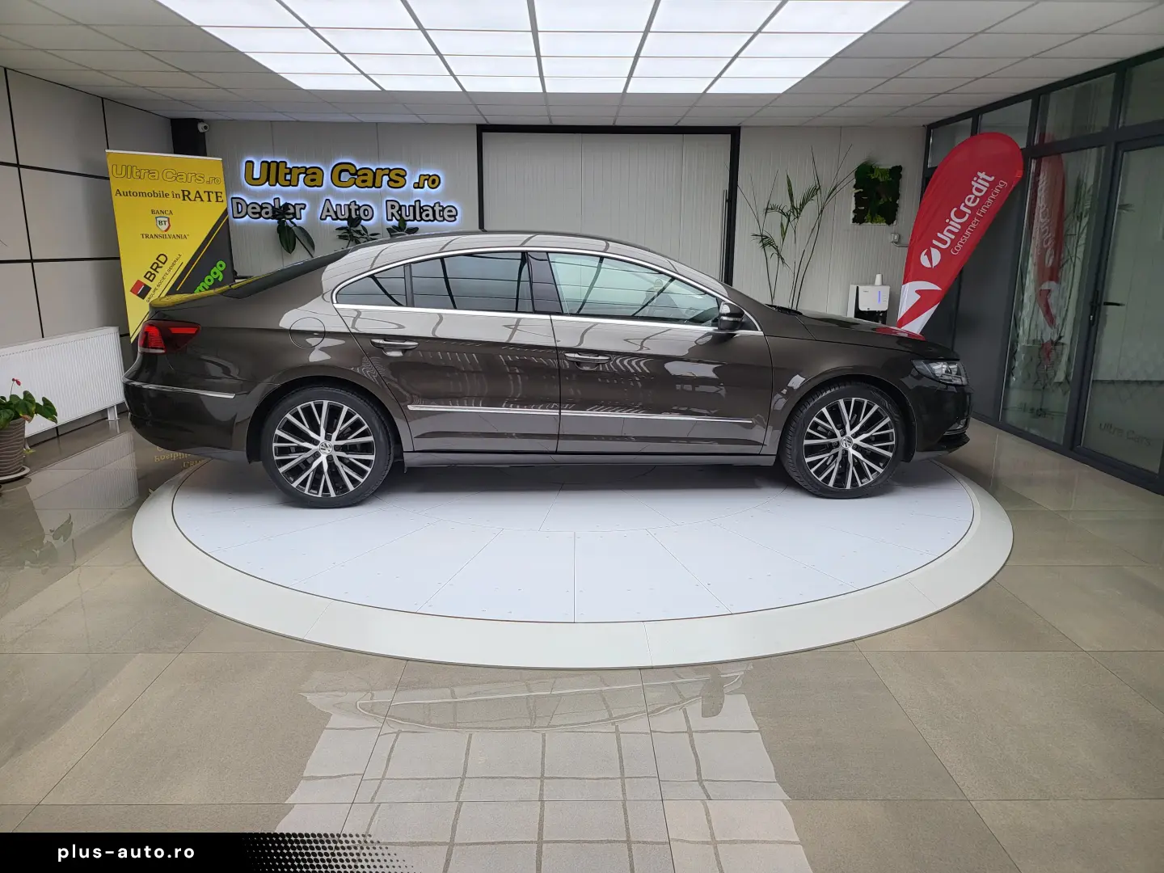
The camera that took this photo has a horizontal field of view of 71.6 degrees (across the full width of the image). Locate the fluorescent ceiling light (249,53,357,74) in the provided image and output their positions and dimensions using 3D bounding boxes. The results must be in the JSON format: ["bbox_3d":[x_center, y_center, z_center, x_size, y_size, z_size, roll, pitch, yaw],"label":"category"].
[{"bbox_3d":[-1.770,-2.409,5.171,0.595,0.040,0.595,0,13,-1],"label":"fluorescent ceiling light"}]

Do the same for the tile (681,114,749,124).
[{"bbox_3d":[1.206,-2.953,7.528,0.597,0.030,0.597,0,14,-1],"label":"tile"}]

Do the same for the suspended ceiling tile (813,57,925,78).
[{"bbox_3d":[1.834,-2.388,5.203,0.597,0.030,0.597,0,14,-1],"label":"suspended ceiling tile"}]

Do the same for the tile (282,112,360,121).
[{"bbox_3d":[-2.389,-2.947,7.455,0.600,0.020,0.500,0,13,-1],"label":"tile"}]

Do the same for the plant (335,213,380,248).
[{"bbox_3d":[-1.978,-1.652,7.191,0.440,0.650,0.420,0,13,-1],"label":"plant"}]

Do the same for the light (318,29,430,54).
[{"bbox_3d":[-1.155,-2.269,4.592,0.600,0.050,0.600,0,13,-1],"label":"light"}]

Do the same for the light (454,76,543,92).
[{"bbox_3d":[-0.573,-2.567,5.834,0.600,0.040,0.600,0,13,-1],"label":"light"}]

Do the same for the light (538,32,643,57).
[{"bbox_3d":[0.044,-2.260,4.606,0.600,0.050,0.600,0,13,-1],"label":"light"}]

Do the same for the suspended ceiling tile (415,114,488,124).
[{"bbox_3d":[-1.187,-2.951,7.493,0.600,0.020,0.560,0,13,-1],"label":"suspended ceiling tile"}]

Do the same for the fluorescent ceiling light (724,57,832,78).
[{"bbox_3d":[1.230,-2.399,5.204,0.595,0.040,0.595,0,13,-1],"label":"fluorescent ceiling light"}]

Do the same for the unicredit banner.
[{"bbox_3d":[2.932,-1.249,6.477,0.920,2.220,0.300,11,17,39],"label":"unicredit banner"}]

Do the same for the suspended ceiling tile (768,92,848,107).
[{"bbox_3d":[1.845,-2.688,6.430,0.600,0.025,0.600,0,13,-1],"label":"suspended ceiling tile"}]

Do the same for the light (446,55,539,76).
[{"bbox_3d":[-0.568,-2.402,5.183,0.600,0.050,0.600,0,13,-1],"label":"light"}]

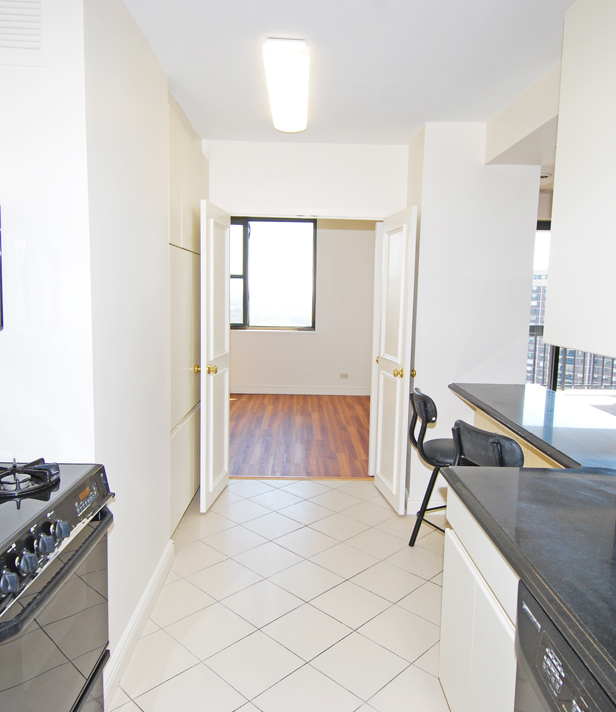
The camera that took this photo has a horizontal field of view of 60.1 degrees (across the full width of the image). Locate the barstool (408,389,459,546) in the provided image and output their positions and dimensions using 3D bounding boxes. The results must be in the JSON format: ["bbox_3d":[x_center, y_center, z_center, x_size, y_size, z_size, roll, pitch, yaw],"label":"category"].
[{"bbox_3d":[0.861,0.688,3.086,0.480,0.930,0.430,0,7,-10],"label":"barstool"}]

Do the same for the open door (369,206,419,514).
[{"bbox_3d":[0.615,0.030,3.781,0.040,2.035,0.590,0,7,-9],"label":"open door"}]

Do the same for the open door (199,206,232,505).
[{"bbox_3d":[-0.648,0.007,3.758,0.040,2.035,0.590,2,7,7],"label":"open door"}]

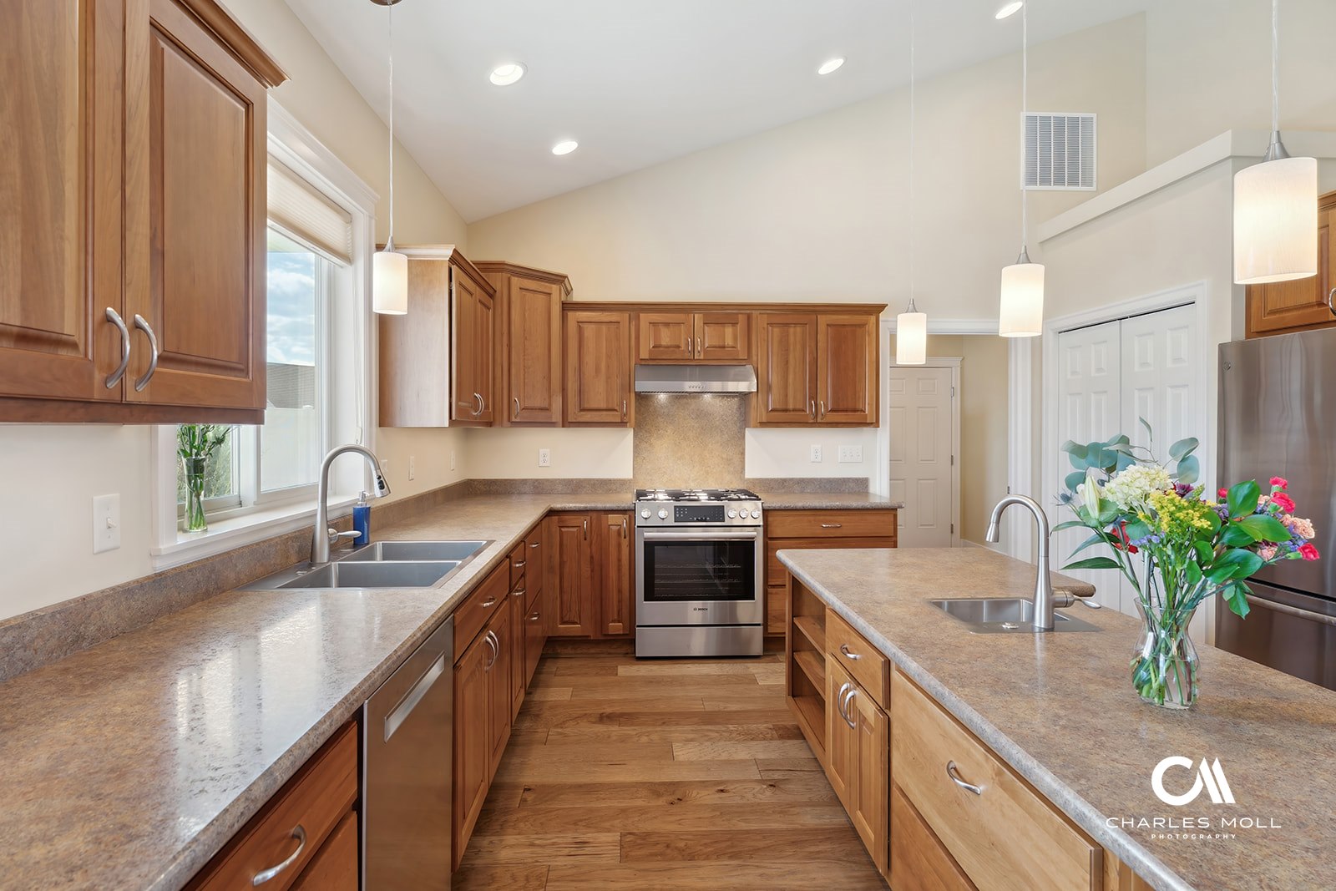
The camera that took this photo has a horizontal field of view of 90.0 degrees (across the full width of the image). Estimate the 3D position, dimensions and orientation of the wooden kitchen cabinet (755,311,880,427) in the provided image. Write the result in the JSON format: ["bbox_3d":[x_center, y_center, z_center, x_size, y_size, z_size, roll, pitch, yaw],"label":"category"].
[{"bbox_3d":[0.975,-0.507,4.587,0.830,0.770,0.330,0,1,-3],"label":"wooden kitchen cabinet"}]

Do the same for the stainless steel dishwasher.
[{"bbox_3d":[-0.878,0.879,1.541,0.600,0.830,0.605,0,1,-3],"label":"stainless steel dishwasher"}]

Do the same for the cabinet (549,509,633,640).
[{"bbox_3d":[-0.493,0.785,4.438,0.530,0.800,0.600,0,1,-3],"label":"cabinet"}]

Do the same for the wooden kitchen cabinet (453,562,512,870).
[{"bbox_3d":[-0.922,0.819,2.306,0.600,0.785,0.915,0,1,-3],"label":"wooden kitchen cabinet"}]

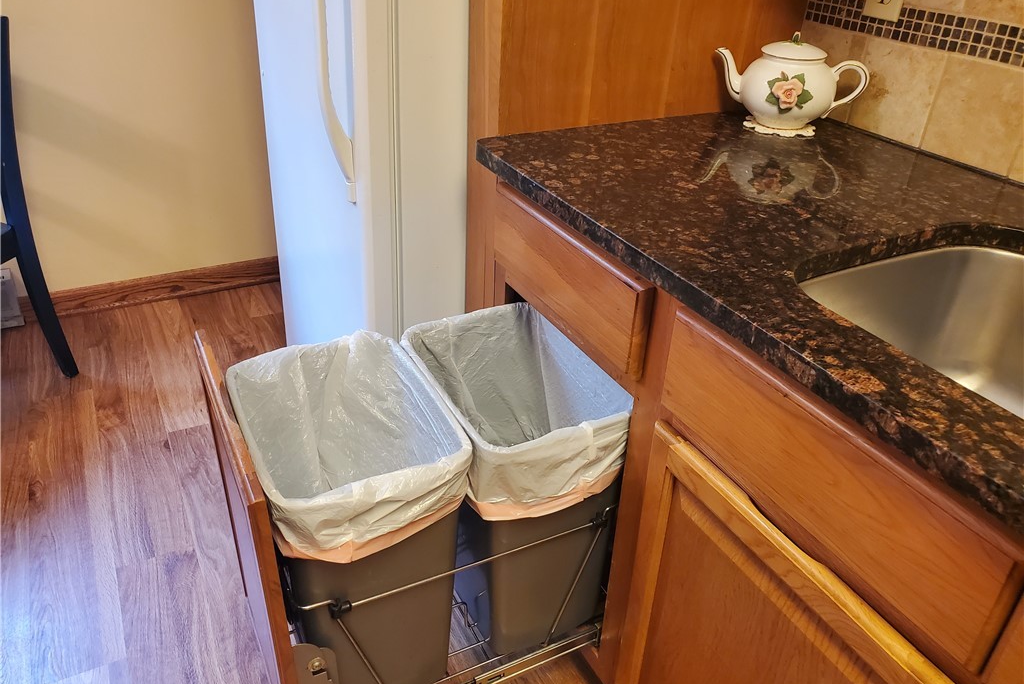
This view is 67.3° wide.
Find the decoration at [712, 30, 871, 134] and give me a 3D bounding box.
[{"bbox_3d":[0.461,-0.433,1.273,0.240,0.140,0.165,6,31,5],"label":"decoration"}]

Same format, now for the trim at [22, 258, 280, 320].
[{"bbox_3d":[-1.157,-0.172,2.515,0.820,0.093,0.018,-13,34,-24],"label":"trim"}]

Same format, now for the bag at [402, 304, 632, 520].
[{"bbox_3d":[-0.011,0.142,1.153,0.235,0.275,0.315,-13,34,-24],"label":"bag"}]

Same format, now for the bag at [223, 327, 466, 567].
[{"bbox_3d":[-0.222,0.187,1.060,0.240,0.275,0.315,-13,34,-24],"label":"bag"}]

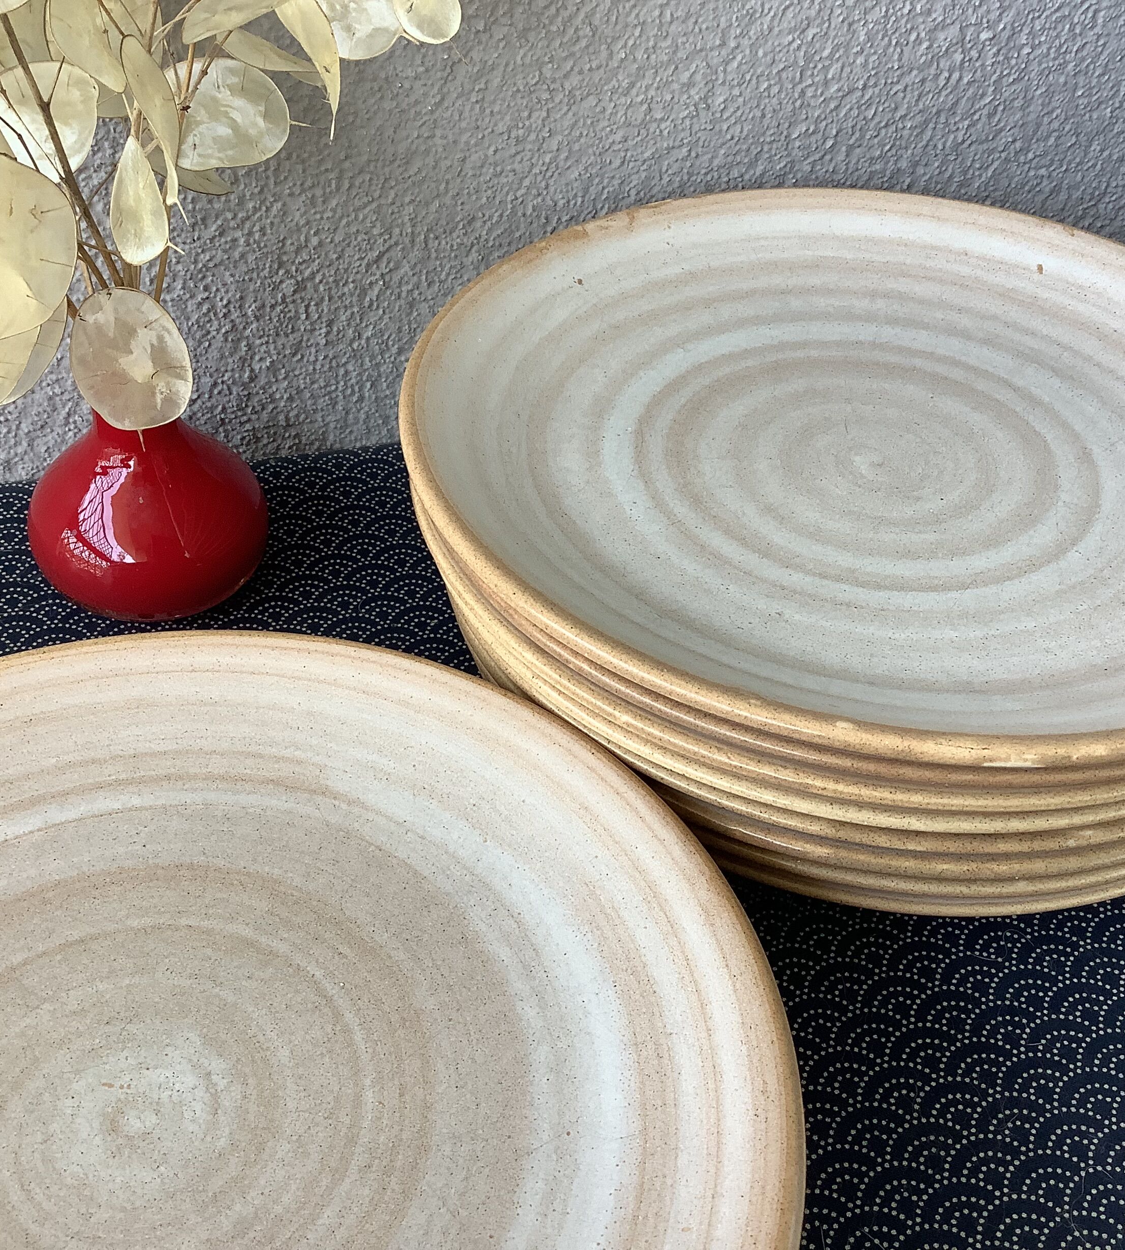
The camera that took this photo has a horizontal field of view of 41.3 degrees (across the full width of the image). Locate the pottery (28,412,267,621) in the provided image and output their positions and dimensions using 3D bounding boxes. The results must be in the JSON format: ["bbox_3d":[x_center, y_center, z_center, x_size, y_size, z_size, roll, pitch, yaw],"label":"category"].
[{"bbox_3d":[-0.123,-0.045,0.431,0.070,0.078,0.070,4,43,0],"label":"pottery"}]

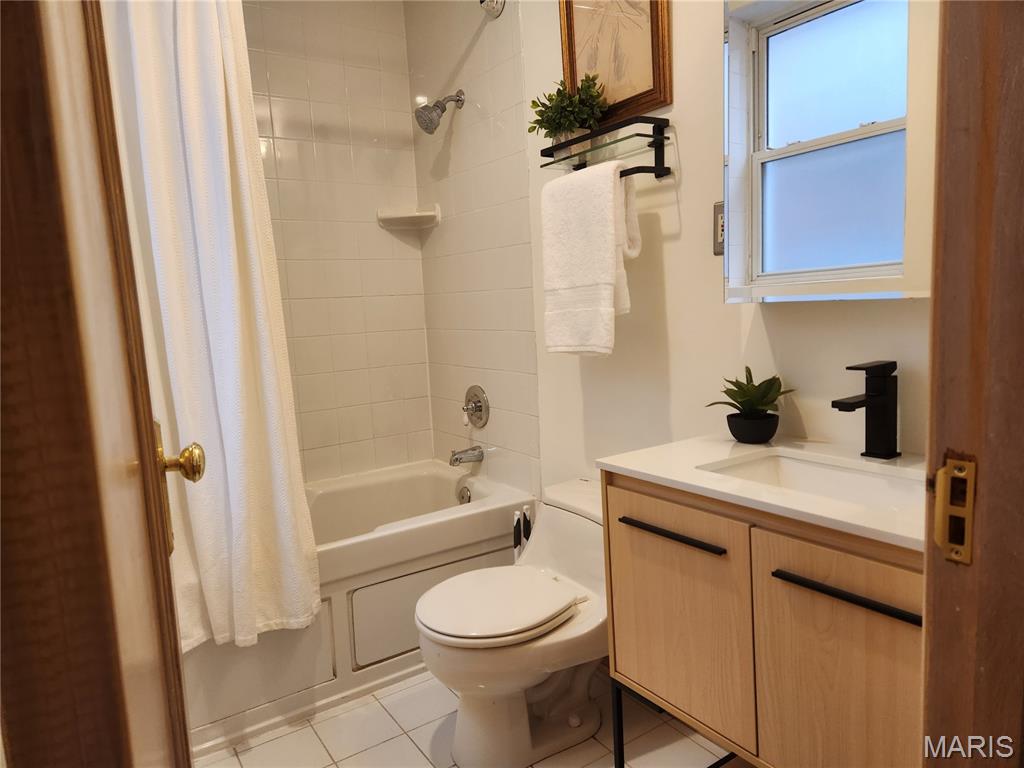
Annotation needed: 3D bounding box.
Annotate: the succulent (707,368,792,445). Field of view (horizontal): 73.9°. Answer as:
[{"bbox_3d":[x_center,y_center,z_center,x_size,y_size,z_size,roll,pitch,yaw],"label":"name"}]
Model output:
[{"bbox_3d":[0.569,0.049,1.620,0.165,0.170,0.175,-8,9,-33],"label":"succulent"}]

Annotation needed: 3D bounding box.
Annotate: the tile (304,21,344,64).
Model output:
[{"bbox_3d":[-0.741,-1.351,2.690,0.153,0.152,0.010,-8,9,-35],"label":"tile"}]

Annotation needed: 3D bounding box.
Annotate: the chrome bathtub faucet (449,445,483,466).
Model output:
[{"bbox_3d":[-0.186,0.295,2.743,0.147,0.073,0.055,-8,9,-35],"label":"chrome bathtub faucet"}]

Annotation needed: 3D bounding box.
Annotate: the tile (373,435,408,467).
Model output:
[{"bbox_3d":[-0.531,0.296,3.000,0.153,0.135,0.010,-8,9,-33],"label":"tile"}]

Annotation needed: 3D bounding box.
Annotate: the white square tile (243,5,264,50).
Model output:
[{"bbox_3d":[-0.994,-1.314,2.512,0.153,0.152,0.010,-8,9,-35],"label":"white square tile"}]

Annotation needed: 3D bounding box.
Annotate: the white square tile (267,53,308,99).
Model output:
[{"bbox_3d":[-0.860,-1.180,2.622,0.153,0.152,0.010,-8,9,-35],"label":"white square tile"}]

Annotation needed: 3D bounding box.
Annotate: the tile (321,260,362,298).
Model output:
[{"bbox_3d":[-0.697,-0.438,2.817,0.153,0.153,0.009,-8,9,-35],"label":"tile"}]

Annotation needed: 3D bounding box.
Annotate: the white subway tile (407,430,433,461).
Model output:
[{"bbox_3d":[-0.409,0.275,3.039,0.125,0.130,0.010,-8,10,-35],"label":"white subway tile"}]

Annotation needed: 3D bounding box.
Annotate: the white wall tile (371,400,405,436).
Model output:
[{"bbox_3d":[-0.531,0.152,2.940,0.151,0.149,0.010,-8,10,-35],"label":"white wall tile"}]

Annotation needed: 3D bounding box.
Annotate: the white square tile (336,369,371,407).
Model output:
[{"bbox_3d":[-0.674,0.021,2.876,0.153,0.152,0.010,-8,9,-35],"label":"white square tile"}]

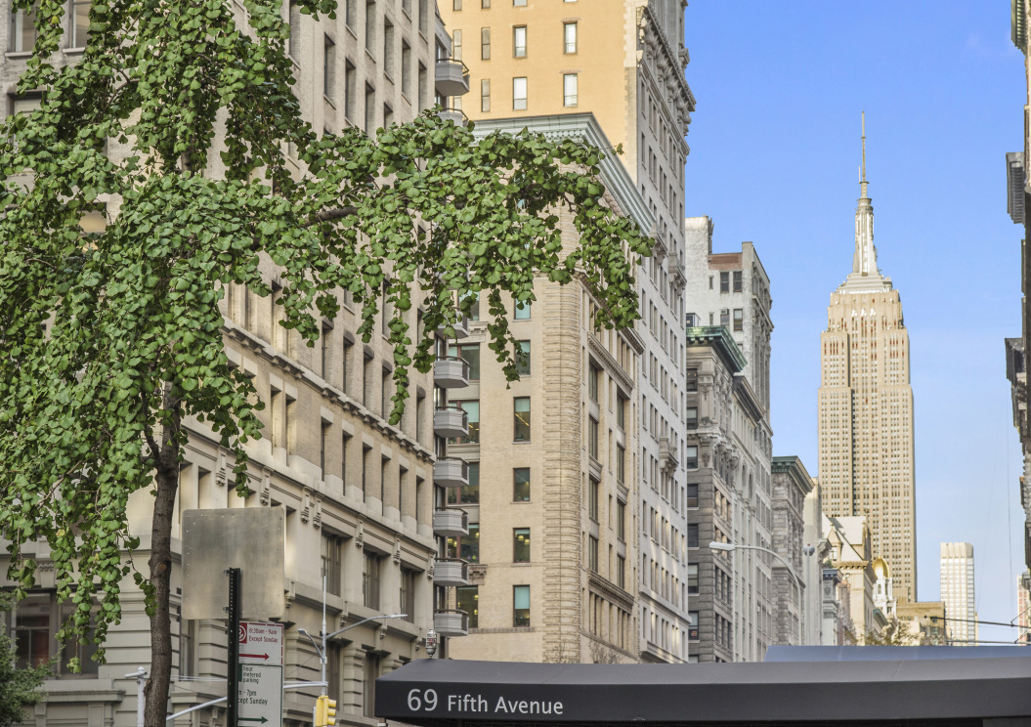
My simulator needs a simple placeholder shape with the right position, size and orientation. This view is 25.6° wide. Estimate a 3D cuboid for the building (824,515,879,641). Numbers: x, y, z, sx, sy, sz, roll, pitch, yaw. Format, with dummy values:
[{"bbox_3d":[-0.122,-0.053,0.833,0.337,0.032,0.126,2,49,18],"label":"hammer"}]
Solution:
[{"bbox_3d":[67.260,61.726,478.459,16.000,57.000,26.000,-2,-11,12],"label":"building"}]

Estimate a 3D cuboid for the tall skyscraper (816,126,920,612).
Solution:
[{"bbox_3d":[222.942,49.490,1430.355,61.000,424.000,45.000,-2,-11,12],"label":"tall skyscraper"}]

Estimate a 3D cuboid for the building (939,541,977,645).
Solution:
[{"bbox_3d":[320.860,215.262,1636.110,25.000,173.000,27.000,-2,-11,12],"label":"building"}]

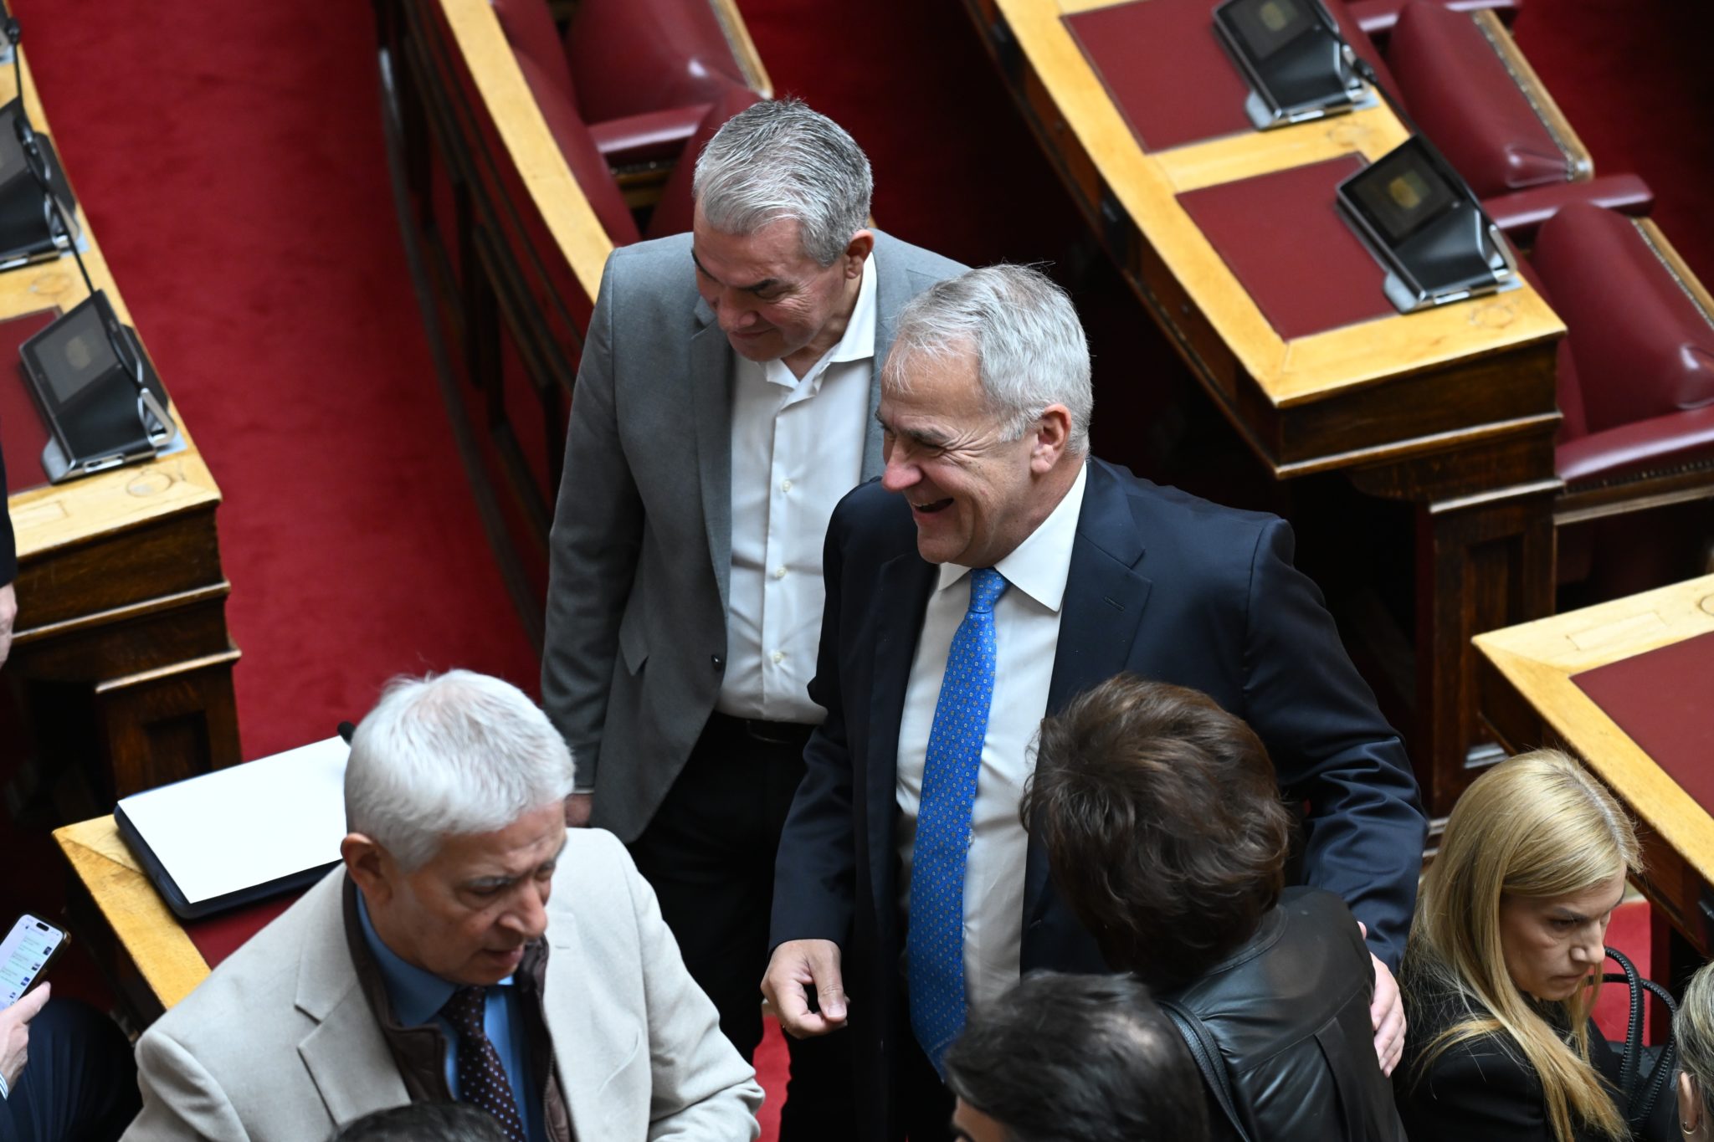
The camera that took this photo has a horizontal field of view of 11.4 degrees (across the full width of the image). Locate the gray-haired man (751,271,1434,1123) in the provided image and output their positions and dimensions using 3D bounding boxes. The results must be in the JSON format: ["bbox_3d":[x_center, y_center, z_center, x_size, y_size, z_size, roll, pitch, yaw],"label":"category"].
[{"bbox_3d":[0.252,0.436,8.832,0.690,1.760,0.490,13,38,21],"label":"gray-haired man"}]

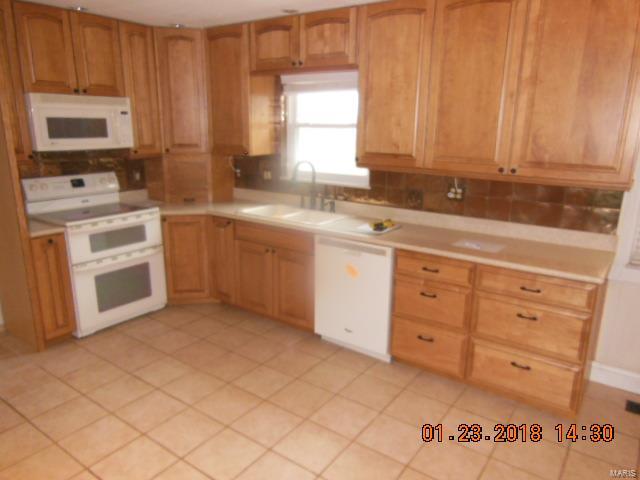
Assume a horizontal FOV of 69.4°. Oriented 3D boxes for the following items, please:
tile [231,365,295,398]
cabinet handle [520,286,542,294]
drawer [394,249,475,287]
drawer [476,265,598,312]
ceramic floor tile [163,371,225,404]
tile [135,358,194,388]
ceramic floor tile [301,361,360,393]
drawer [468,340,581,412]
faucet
[{"bbox_3d":[-0.360,0.917,2.981,0.302,0.012,0.302,11,17,34],"label":"tile"},{"bbox_3d":[1.151,0.273,2.517,0.105,0.018,0.030,11,17,34],"label":"cabinet handle"},{"bbox_3d":[0.799,0.136,2.972,0.483,0.139,0.420,10,17,32],"label":"drawer"},{"bbox_3d":[1.265,0.219,2.674,0.586,0.148,0.420,10,17,32],"label":"drawer"},{"bbox_3d":[-0.800,0.937,2.945,0.307,0.010,0.307,11,17,34],"label":"ceramic floor tile"},{"bbox_3d":[-1.054,0.892,3.126,0.306,0.010,0.306,11,17,34],"label":"tile"},{"bbox_3d":[0.072,0.914,3.089,0.306,0.010,0.306,11,17,34],"label":"ceramic floor tile"},{"bbox_3d":[1.258,0.725,2.801,0.586,0.269,0.420,10,17,32],"label":"drawer"},{"bbox_3d":[-0.104,-0.421,3.867,0.060,0.437,0.279,10,17,33],"label":"faucet"}]

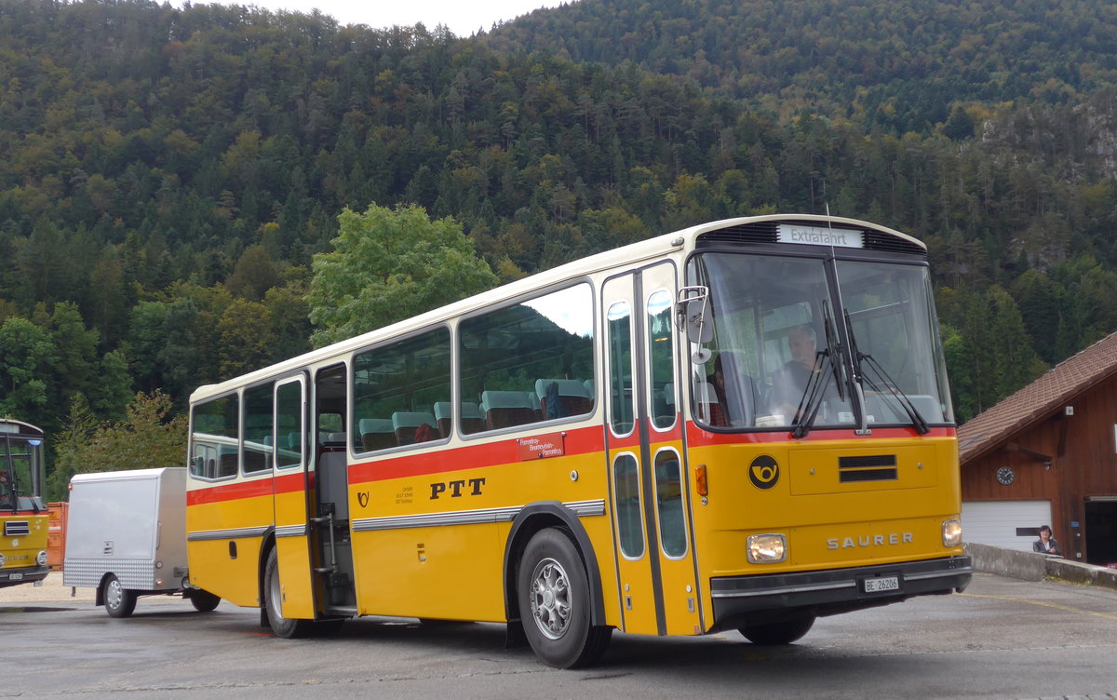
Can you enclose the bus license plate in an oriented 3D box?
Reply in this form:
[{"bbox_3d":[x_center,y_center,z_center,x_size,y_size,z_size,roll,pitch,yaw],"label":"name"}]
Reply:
[{"bbox_3d":[2.084,1.513,9.149,0.300,0.080,0.015,1,-8,-34],"label":"bus license plate"}]

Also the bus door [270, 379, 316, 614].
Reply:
[{"bbox_3d":[-2.531,1.395,13.488,0.100,2.288,0.850,1,-8,-34],"label":"bus door"}]

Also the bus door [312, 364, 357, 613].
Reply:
[{"bbox_3d":[-2.066,1.288,13.075,0.120,2.266,0.756,1,-8,-34],"label":"bus door"}]

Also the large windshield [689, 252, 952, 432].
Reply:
[{"bbox_3d":[1.769,-0.033,9.384,2.120,1.160,0.380,1,-8,-34],"label":"large windshield"}]

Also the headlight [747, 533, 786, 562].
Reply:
[{"bbox_3d":[1.288,1.225,8.770,0.255,0.170,0.090,0,-8,-24],"label":"headlight"}]

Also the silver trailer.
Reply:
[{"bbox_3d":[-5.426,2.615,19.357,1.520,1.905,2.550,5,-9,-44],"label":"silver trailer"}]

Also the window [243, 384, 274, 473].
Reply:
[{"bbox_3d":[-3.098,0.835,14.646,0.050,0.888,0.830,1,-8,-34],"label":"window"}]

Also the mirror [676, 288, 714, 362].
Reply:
[{"bbox_3d":[0.809,-0.152,8.425,0.220,0.470,0.260,-2,-7,-15],"label":"mirror"}]

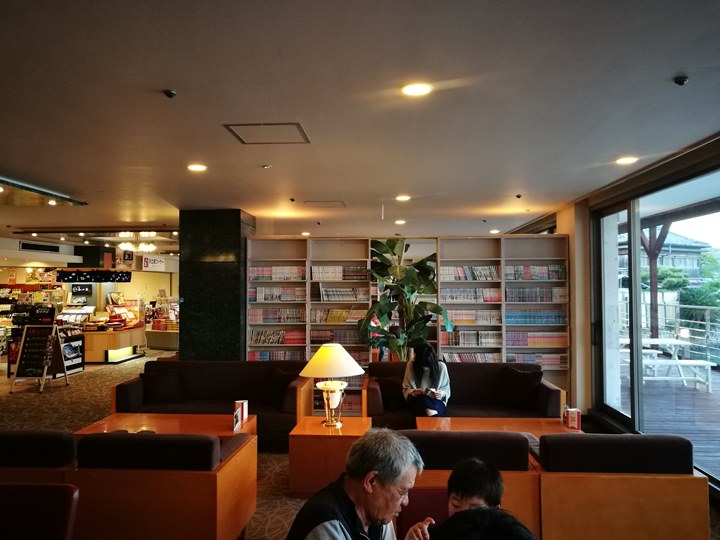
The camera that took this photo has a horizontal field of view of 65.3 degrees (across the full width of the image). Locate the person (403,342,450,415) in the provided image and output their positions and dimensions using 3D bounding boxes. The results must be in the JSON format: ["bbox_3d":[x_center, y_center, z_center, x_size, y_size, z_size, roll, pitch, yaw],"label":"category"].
[{"bbox_3d":[0.630,1.200,5.262,0.470,1.020,0.740,0,-2,3],"label":"person"}]

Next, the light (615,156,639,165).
[{"bbox_3d":[2.173,-0.894,4.571,0.170,0.030,0.170,0,-2,3],"label":"light"}]

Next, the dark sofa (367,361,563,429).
[{"bbox_3d":[0.958,1.336,5.502,1.815,0.760,0.900,0,-2,3],"label":"dark sofa"}]

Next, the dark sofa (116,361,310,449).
[{"bbox_3d":[-1.436,1.357,5.767,1.815,0.755,0.900,0,-2,3],"label":"dark sofa"}]

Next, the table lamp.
[{"bbox_3d":[-0.224,0.926,4.558,0.530,0.650,0.530,0,-2,3],"label":"table lamp"}]

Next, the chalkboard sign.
[{"bbox_3d":[-4.947,1.347,8.691,0.470,0.980,0.660,0,-2,3],"label":"chalkboard sign"}]

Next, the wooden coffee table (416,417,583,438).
[{"bbox_3d":[1.087,1.462,4.425,1.265,0.440,0.670,0,-2,3],"label":"wooden coffee table"}]

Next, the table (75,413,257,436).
[{"bbox_3d":[-1.549,1.478,4.577,1.280,0.440,0.670,0,-2,3],"label":"table"}]

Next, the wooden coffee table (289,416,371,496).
[{"bbox_3d":[-0.212,1.470,4.493,0.605,0.440,0.575,0,-2,3],"label":"wooden coffee table"}]

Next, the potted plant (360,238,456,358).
[{"bbox_3d":[0.520,0.694,6.364,1.080,2.100,0.950,0,-2,3],"label":"potted plant"}]

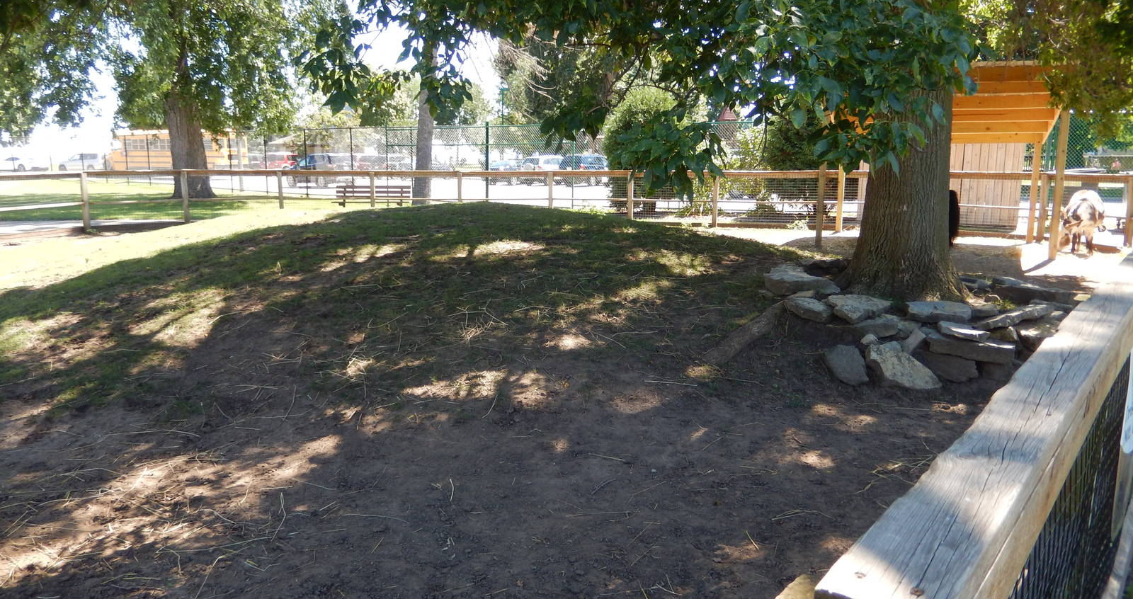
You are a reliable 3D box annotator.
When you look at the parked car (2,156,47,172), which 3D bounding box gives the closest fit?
[{"bbox_3d":[-49.192,-12.208,74.000,4.600,1.480,1.820,4,11,21],"label":"parked car"}]

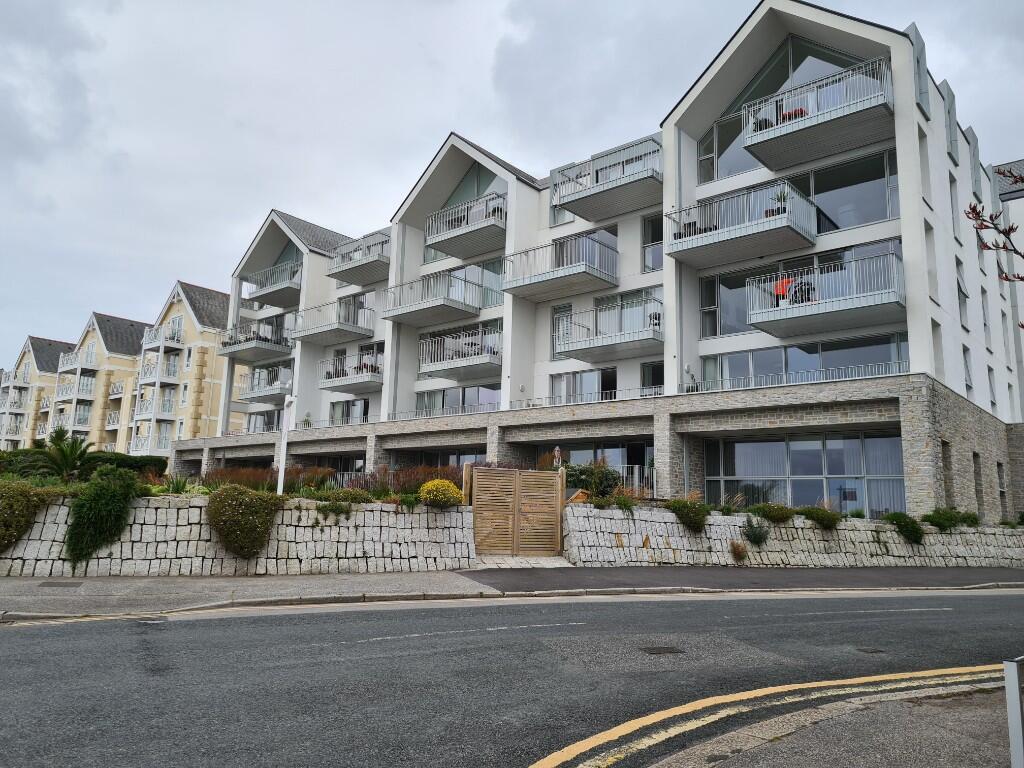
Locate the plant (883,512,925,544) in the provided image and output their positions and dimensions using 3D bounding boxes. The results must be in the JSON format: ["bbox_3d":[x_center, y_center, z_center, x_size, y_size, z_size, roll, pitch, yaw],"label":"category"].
[{"bbox_3d":[10.333,3.814,20.300,1.100,0.800,0.650,7,-11,-27],"label":"plant"}]

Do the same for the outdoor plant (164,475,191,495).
[{"bbox_3d":[-6.263,1.882,14.400,0.500,0.420,0.480,6,-11,-24],"label":"outdoor plant"}]

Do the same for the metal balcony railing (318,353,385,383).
[{"bbox_3d":[-7.262,-0.631,37.794,4.095,1.170,2.243,-7,-13,40],"label":"metal balcony railing"}]

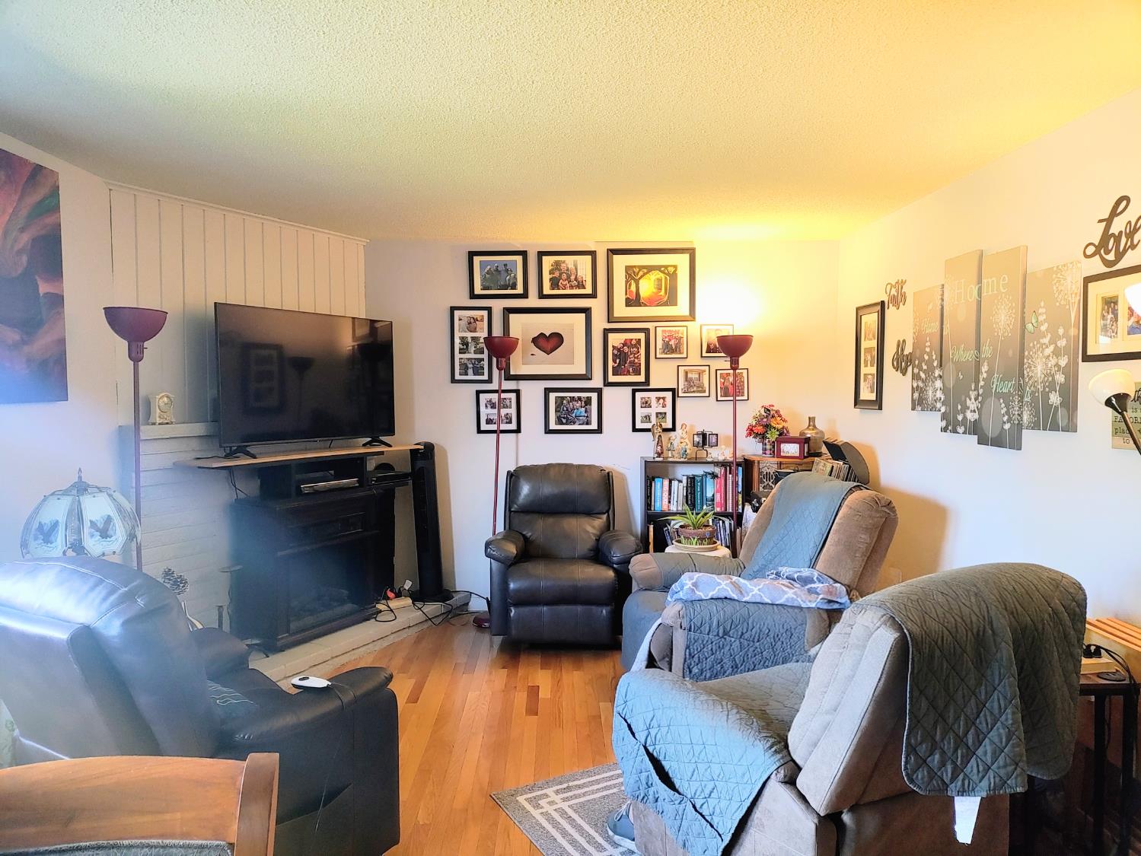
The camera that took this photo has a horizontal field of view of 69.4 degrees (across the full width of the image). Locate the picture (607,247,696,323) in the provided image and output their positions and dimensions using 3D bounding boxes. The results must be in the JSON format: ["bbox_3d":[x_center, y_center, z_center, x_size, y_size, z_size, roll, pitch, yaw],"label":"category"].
[{"bbox_3d":[0.528,-0.927,5.371,0.576,0.480,0.028,0,3,-1],"label":"picture"}]

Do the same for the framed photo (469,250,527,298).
[{"bbox_3d":[-0.467,-0.993,5.359,0.382,0.305,0.025,0,3,-1],"label":"framed photo"}]

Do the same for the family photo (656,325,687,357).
[{"bbox_3d":[0.660,-0.558,5.398,0.206,0.206,0.020,0,3,-1],"label":"family photo"}]

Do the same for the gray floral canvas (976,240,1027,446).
[{"bbox_3d":[1.795,-0.326,3.423,0.033,0.812,0.298,0,3,-1],"label":"gray floral canvas"}]

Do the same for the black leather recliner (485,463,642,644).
[{"bbox_3d":[-0.027,0.733,5.017,0.880,1.010,0.860,0,3,1],"label":"black leather recliner"}]

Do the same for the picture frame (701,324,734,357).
[{"bbox_3d":[0.961,-0.569,5.403,0.214,0.215,0.020,0,3,-1],"label":"picture frame"}]

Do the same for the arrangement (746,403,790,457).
[{"bbox_3d":[1.250,0.014,5.230,0.288,0.334,0.260,0,3,-1],"label":"arrangement"}]

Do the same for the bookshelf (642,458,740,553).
[{"bbox_3d":[0.786,0.708,5.349,0.632,1.021,0.260,0,3,-1],"label":"bookshelf"}]

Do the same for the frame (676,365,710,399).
[{"bbox_3d":[0.810,-0.308,5.435,0.223,0.221,0.020,0,3,-1],"label":"frame"}]

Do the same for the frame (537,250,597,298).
[{"bbox_3d":[-0.018,-0.994,5.359,0.377,0.305,0.025,0,3,-1],"label":"frame"}]

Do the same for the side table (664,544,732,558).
[{"bbox_3d":[0.721,0.982,4.697,0.380,0.558,0.380,0,3,-1],"label":"side table"}]

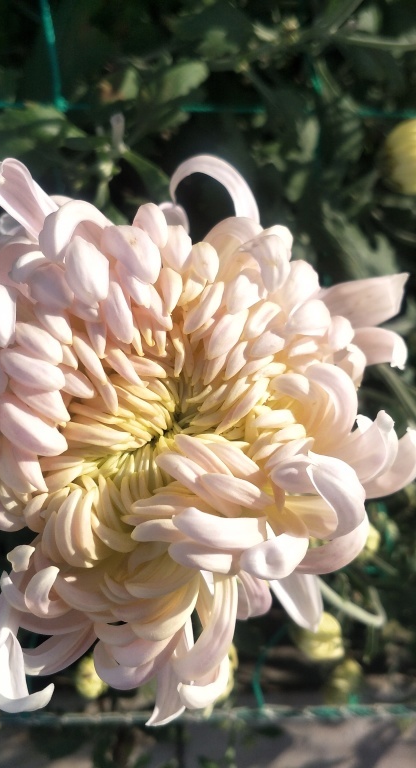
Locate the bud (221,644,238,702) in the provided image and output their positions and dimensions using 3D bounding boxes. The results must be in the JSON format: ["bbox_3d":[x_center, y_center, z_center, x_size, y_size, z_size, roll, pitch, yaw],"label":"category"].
[{"bbox_3d":[0.005,0.163,0.400,0.026,0.029,0.026,0,45,0],"label":"bud"}]

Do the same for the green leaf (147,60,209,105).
[{"bbox_3d":[-0.016,-0.157,0.370,0.035,0.010,0.021,-31,65,-16],"label":"green leaf"}]

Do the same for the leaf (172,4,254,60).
[{"bbox_3d":[0.003,-0.208,0.420,0.049,0.033,0.024,0,32,0],"label":"leaf"}]

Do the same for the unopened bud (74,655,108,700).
[{"bbox_3d":[-0.066,0.170,0.410,0.023,0.024,0.023,0,72,0],"label":"unopened bud"}]

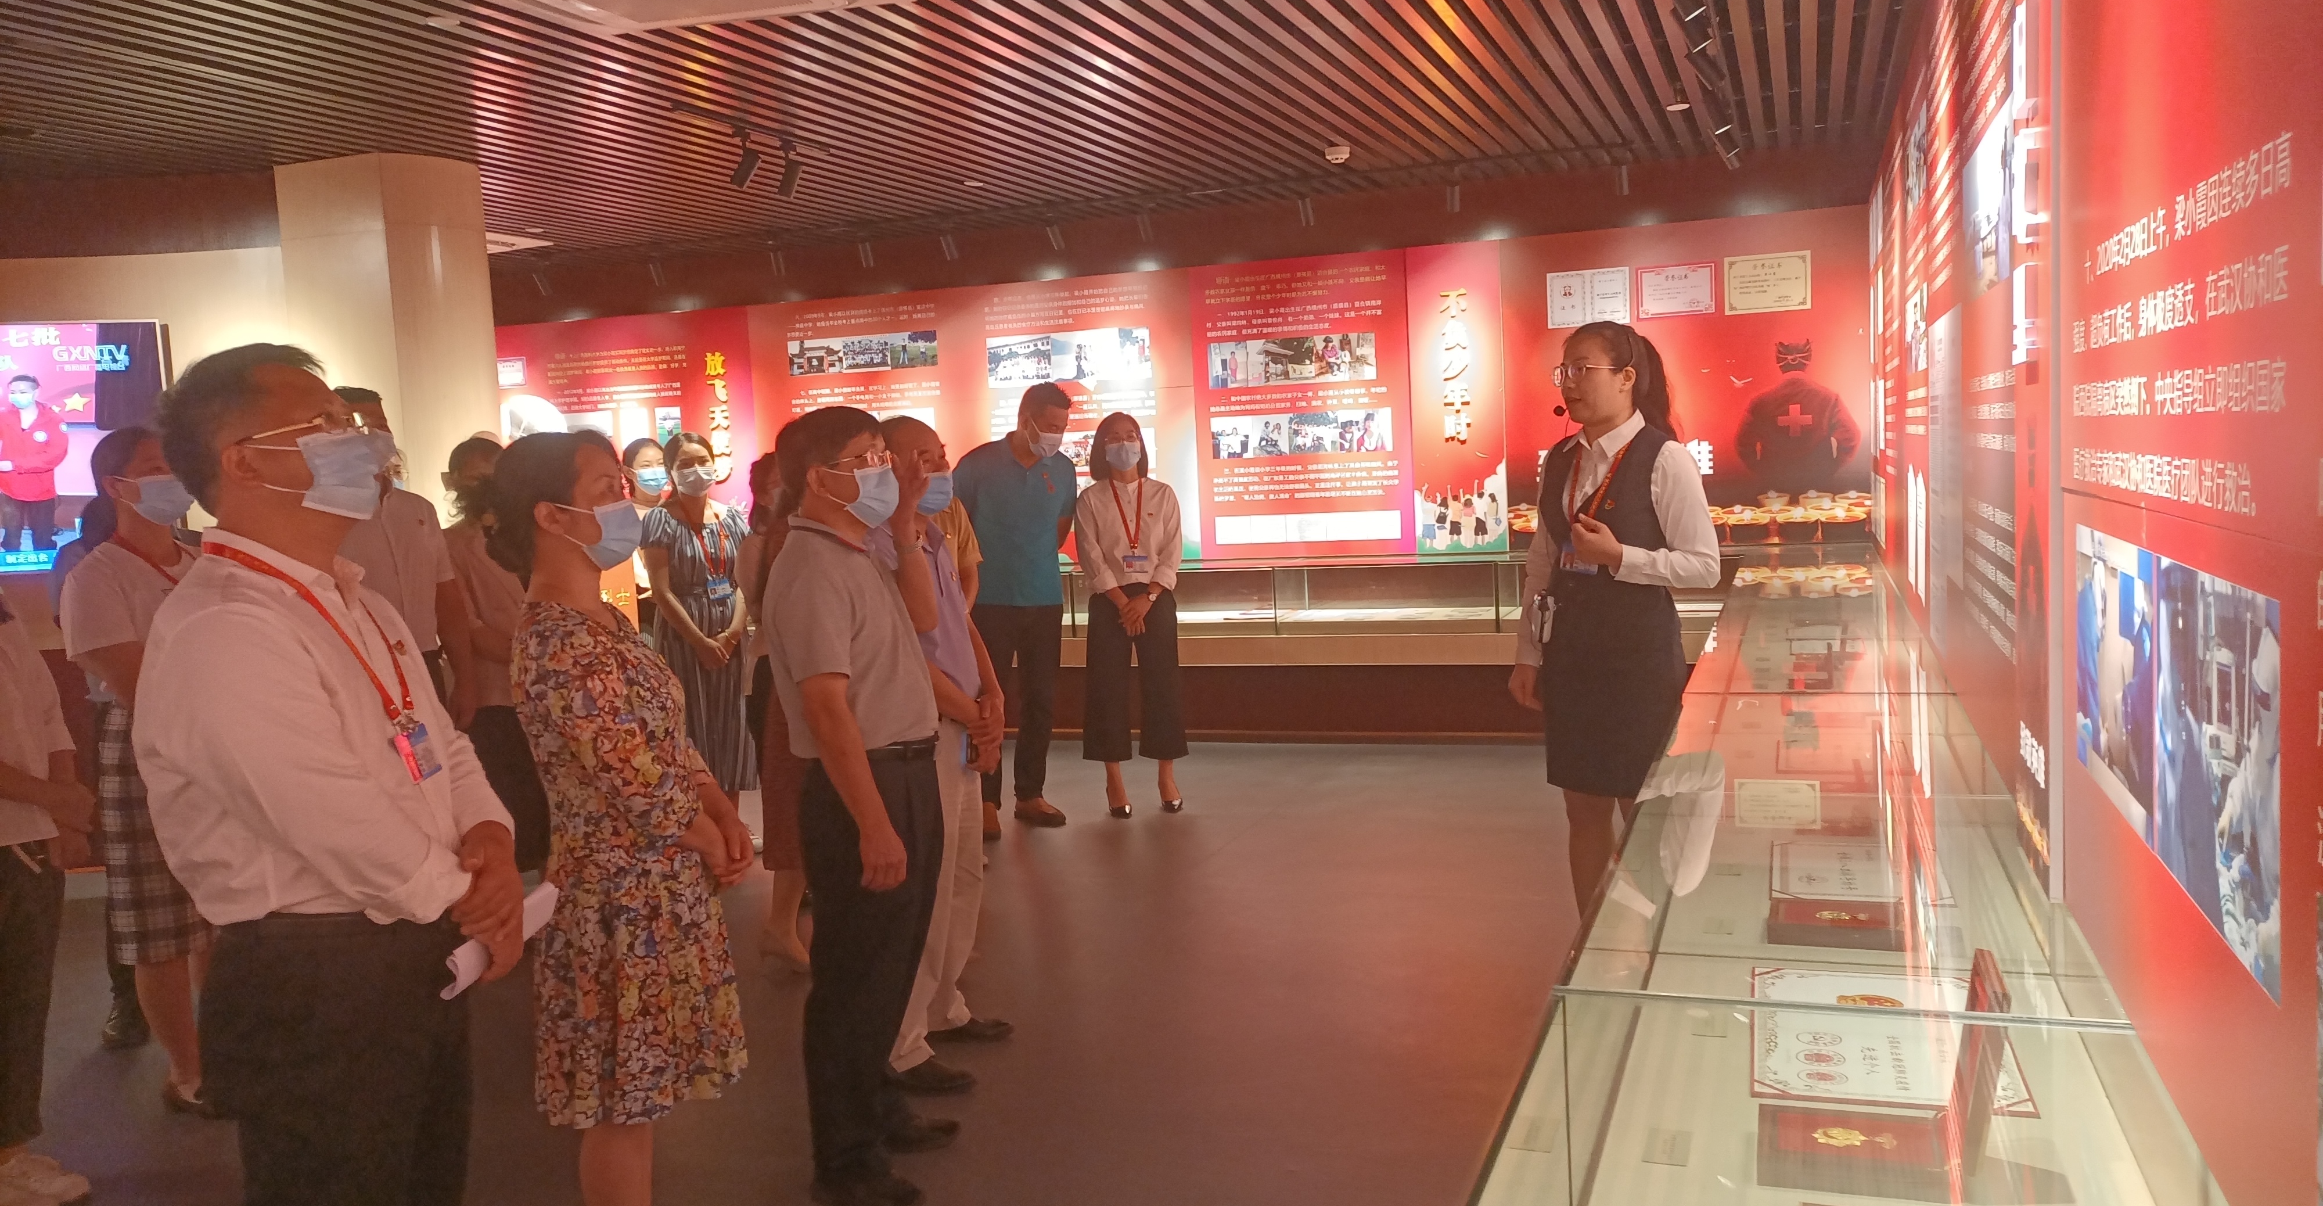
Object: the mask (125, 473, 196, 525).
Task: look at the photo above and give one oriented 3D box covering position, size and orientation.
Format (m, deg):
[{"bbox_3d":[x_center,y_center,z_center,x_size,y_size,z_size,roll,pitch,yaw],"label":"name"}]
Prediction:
[{"bbox_3d":[-2.315,-0.242,4.050,0.125,0.120,0.140,-15,4,4],"label":"mask"}]

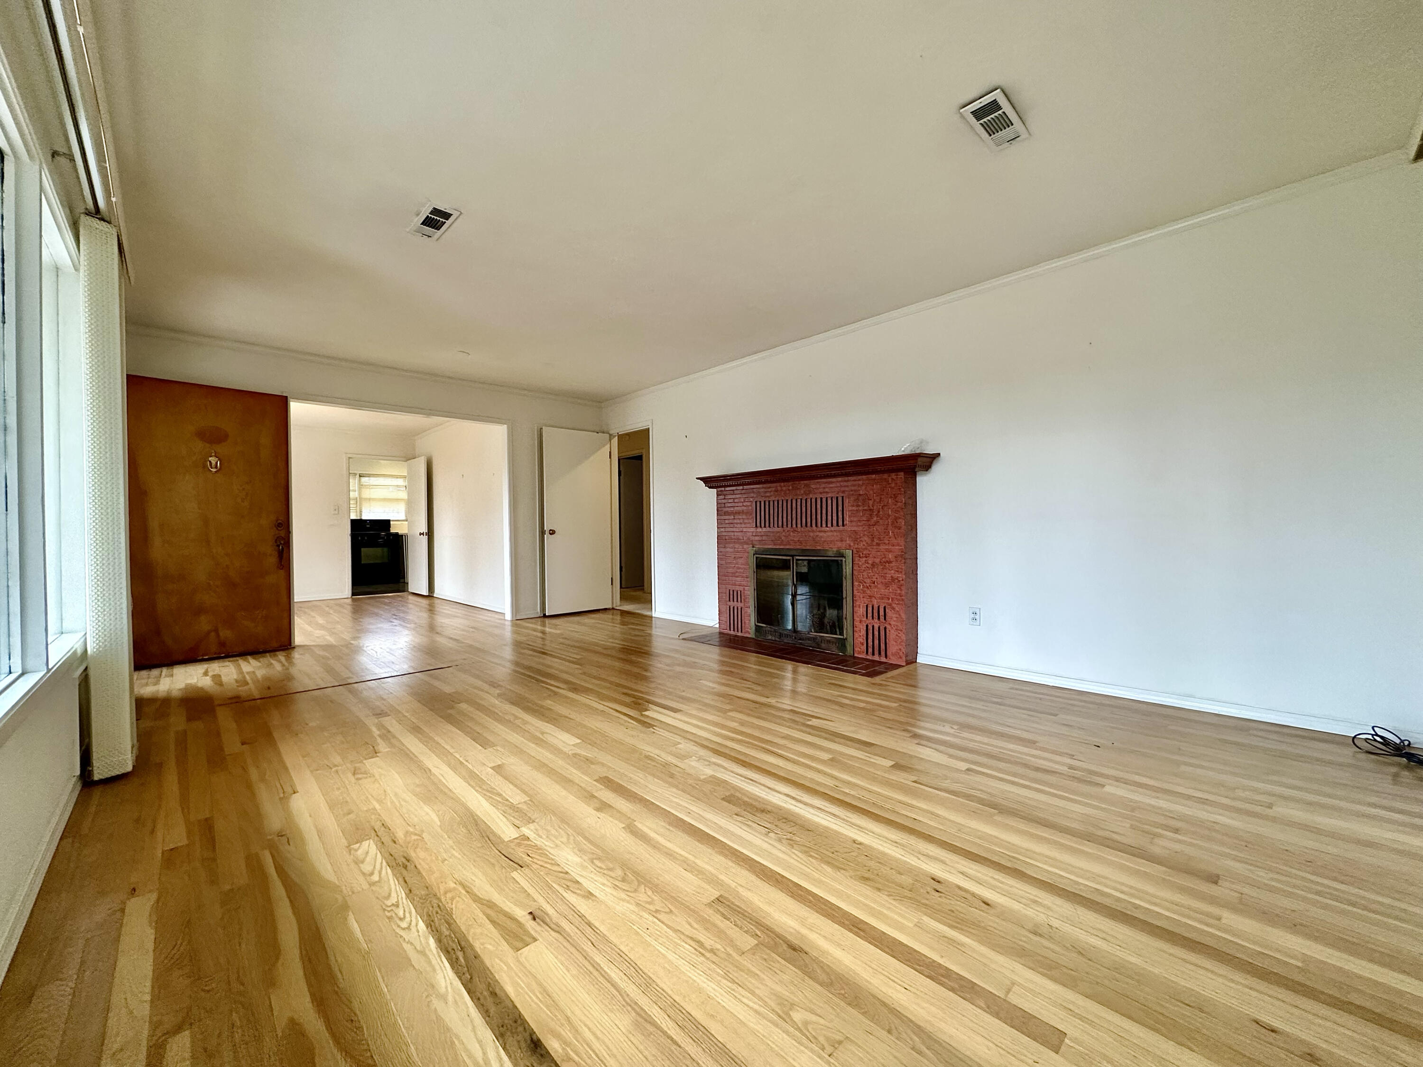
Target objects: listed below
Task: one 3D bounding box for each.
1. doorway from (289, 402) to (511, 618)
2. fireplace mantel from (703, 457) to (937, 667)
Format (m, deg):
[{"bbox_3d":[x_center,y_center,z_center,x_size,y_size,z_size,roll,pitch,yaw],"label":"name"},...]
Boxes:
[{"bbox_3d":[-2.774,-0.117,5.341,1.913,2.066,0.139,-1,1,-43],"label":"doorway"},{"bbox_3d":[0.692,0.184,4.448,0.249,1.388,2.113,-1,1,-43],"label":"fireplace mantel"}]

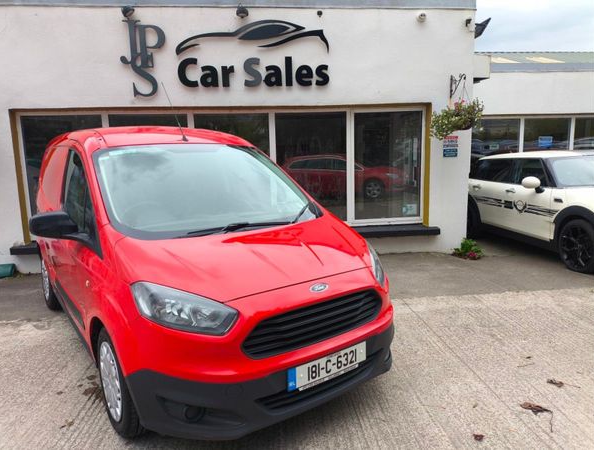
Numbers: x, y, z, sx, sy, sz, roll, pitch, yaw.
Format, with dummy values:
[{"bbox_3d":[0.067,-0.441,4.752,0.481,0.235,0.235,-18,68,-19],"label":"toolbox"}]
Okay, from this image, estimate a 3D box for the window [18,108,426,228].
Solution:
[{"bbox_3d":[-0.905,-0.761,6.236,5.680,1.750,0.100,-2,9,-6],"label":"window"}]

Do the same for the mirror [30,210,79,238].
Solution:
[{"bbox_3d":[-1.462,-0.003,2.615,0.250,0.165,0.130,-7,11,-37],"label":"mirror"}]

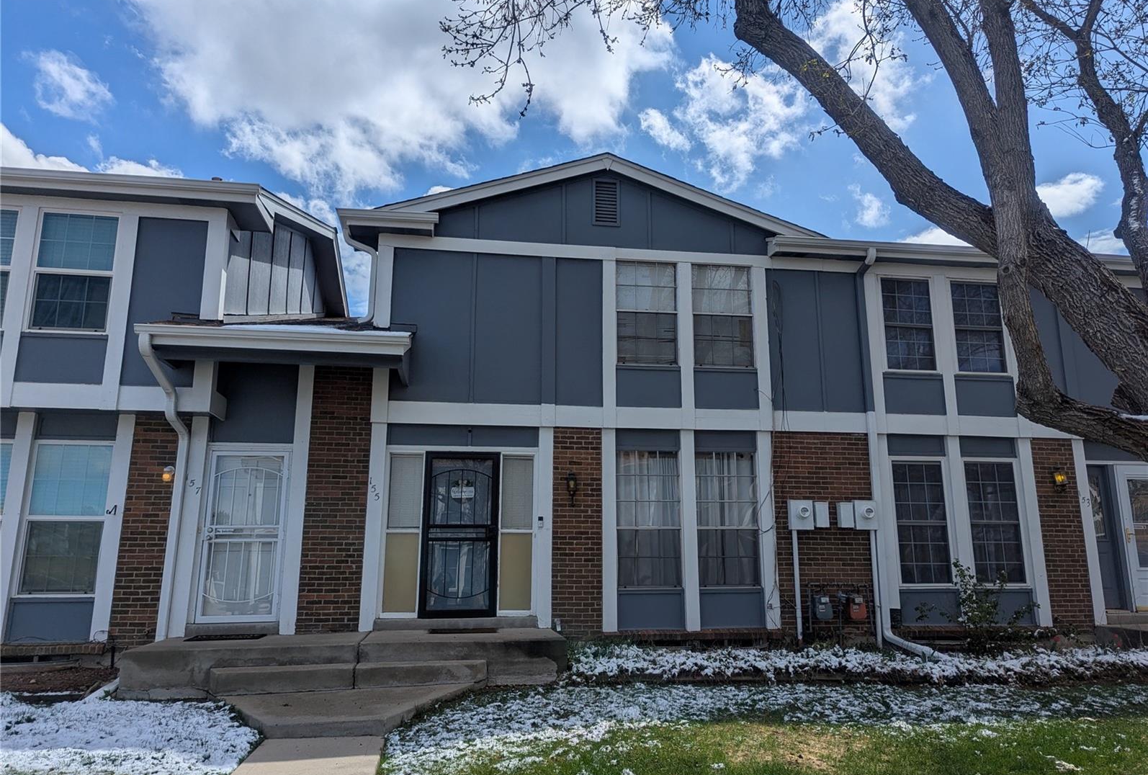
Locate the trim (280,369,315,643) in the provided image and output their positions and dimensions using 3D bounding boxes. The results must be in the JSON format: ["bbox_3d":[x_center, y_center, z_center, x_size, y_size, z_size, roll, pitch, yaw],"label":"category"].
[{"bbox_3d":[-3.380,1.321,9.736,0.193,3.273,0.050,2,-12,-8],"label":"trim"}]

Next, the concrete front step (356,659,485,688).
[{"bbox_3d":[-1.608,3.035,8.455,1.355,0.186,0.320,2,-11,-8],"label":"concrete front step"}]

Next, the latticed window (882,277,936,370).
[{"bbox_3d":[4.886,-0.931,11.640,0.742,1.390,0.100,2,-11,-8],"label":"latticed window"}]

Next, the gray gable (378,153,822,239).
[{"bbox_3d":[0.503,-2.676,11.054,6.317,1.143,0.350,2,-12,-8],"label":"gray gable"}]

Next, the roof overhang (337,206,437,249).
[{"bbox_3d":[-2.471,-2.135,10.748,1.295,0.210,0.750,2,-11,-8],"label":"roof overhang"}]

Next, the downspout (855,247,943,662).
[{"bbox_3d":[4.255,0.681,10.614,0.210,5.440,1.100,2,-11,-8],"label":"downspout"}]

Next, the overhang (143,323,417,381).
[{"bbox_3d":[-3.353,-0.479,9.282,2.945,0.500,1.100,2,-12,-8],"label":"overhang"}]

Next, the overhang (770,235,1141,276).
[{"bbox_3d":[5.478,-1.899,11.457,5.587,0.250,0.420,2,-12,-8],"label":"overhang"}]

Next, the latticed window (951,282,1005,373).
[{"bbox_3d":[5.835,-0.878,11.495,0.787,1.370,0.100,2,-12,-8],"label":"latticed window"}]

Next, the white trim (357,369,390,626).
[{"bbox_3d":[-2.462,1.332,9.861,0.193,3.236,0.050,2,-12,-8],"label":"white trim"}]

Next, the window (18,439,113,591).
[{"bbox_3d":[-5.949,1.534,9.386,0.836,1.759,0.100,2,-13,-7],"label":"window"}]

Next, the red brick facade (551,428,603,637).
[{"bbox_3d":[0.040,1.840,10.340,0.653,2.625,0.120,2,-13,-7],"label":"red brick facade"}]

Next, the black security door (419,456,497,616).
[{"bbox_3d":[-1.434,1.853,10.095,0.950,2.045,0.070,2,-13,-7],"label":"black security door"}]

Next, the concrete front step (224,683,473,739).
[{"bbox_3d":[-1.997,2.753,6.775,2.300,0.120,1.650,2,-13,-7],"label":"concrete front step"}]

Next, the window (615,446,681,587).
[{"bbox_3d":[0.996,1.727,10.558,0.867,1.779,0.100,2,-11,-8],"label":"window"}]

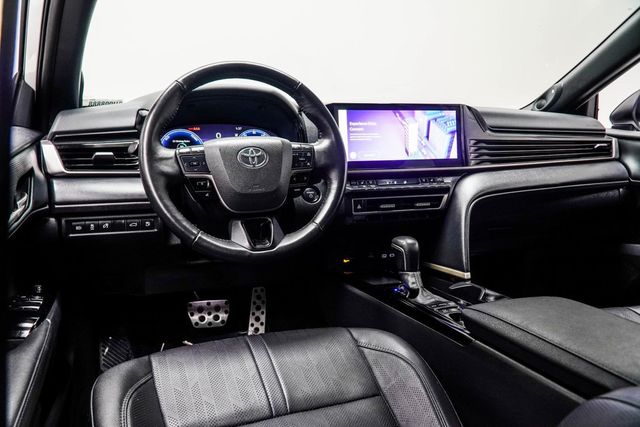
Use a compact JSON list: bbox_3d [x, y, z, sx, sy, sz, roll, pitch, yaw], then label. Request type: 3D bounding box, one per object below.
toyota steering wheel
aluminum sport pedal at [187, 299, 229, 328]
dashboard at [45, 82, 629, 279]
[{"bbox_3d":[-0.135,-0.094,0.917,0.372,0.372,0.100,-4,-12,-19],"label":"toyota steering wheel"},{"bbox_3d":[-0.319,0.289,1.424,0.118,0.078,0.025,-4,-24,-19],"label":"aluminum sport pedal"},{"bbox_3d":[0.135,-0.093,1.252,1.450,0.430,0.450,-4,11,-19],"label":"dashboard"}]

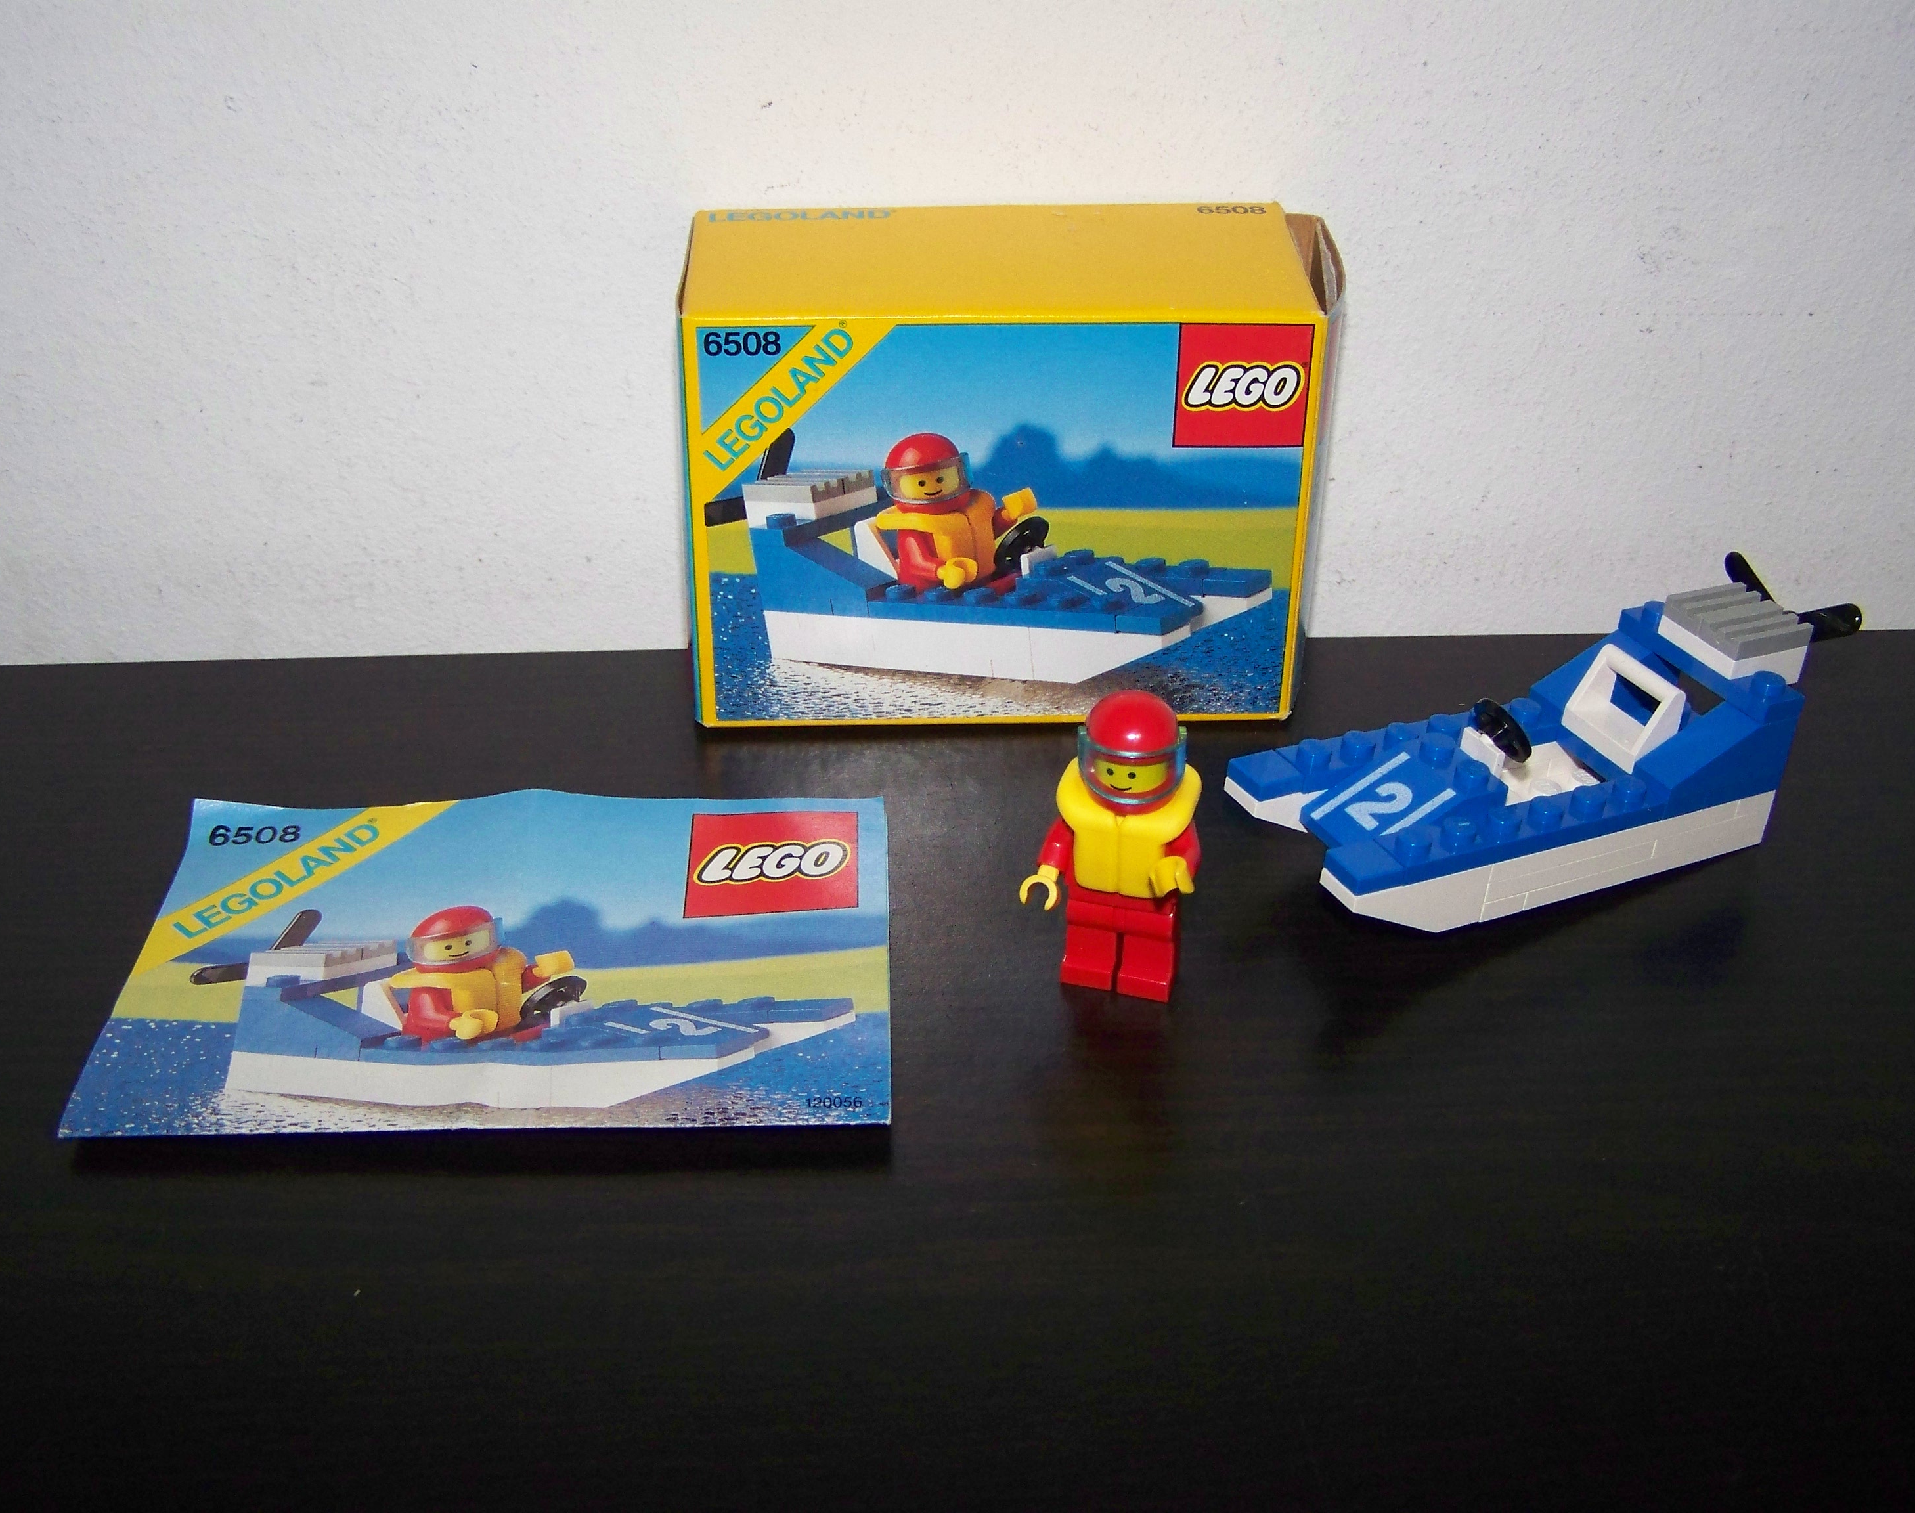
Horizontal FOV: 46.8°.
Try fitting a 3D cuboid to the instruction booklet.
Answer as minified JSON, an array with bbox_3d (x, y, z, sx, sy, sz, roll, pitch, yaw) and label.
[{"bbox_3d":[-0.062,0.027,0.308,0.105,0.006,0.074,-1,34,-2],"label":"instruction booklet"}]

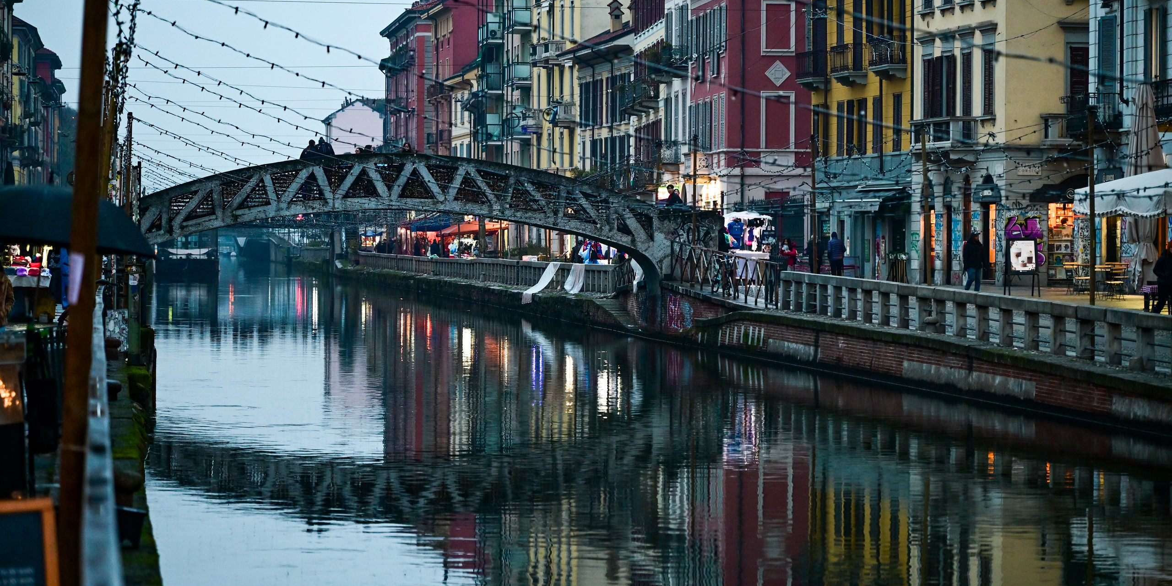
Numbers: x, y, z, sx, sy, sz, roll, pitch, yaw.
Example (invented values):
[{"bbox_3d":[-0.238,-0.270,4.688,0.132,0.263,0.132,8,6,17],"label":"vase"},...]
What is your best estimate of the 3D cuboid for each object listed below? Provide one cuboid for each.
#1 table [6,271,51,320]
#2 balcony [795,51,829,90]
[{"bbox_3d":[-10.212,0.050,70.900,1.050,0.860,0.850,0,1,-7],"label":"table"},{"bbox_3d":[8.177,-7.971,140.139,0.720,1.360,2.200,0,1,-11],"label":"balcony"}]

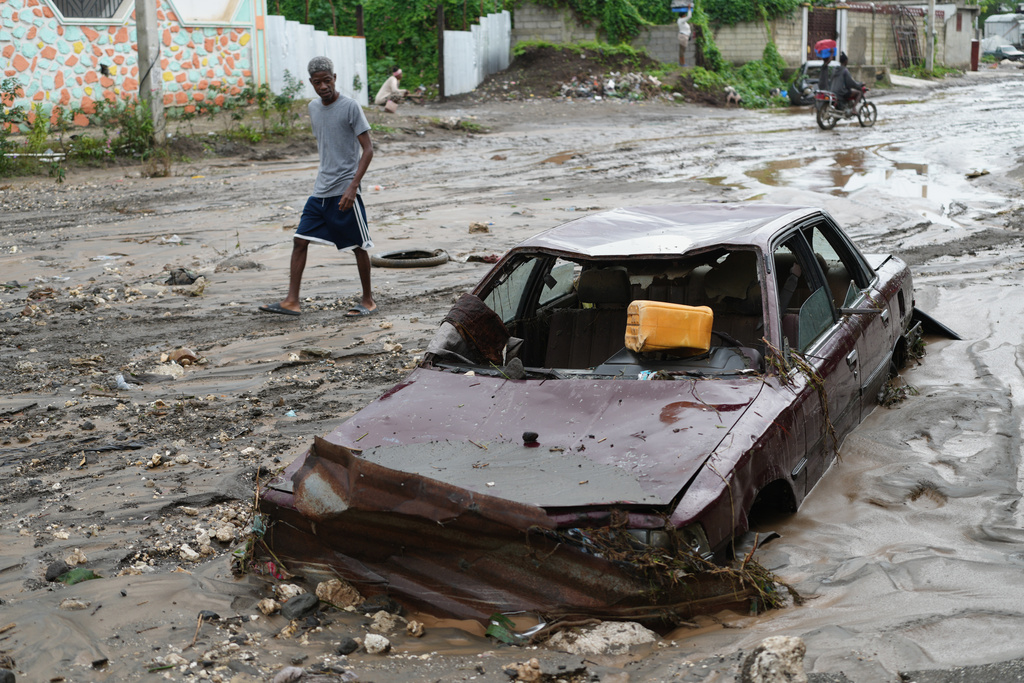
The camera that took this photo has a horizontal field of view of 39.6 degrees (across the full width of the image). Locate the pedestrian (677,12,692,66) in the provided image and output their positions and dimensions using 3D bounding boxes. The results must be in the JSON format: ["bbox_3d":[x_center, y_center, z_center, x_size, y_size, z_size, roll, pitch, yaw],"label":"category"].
[{"bbox_3d":[4.973,-8.706,41.000,0.420,1.600,0.450,-4,12,-8],"label":"pedestrian"}]

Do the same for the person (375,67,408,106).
[{"bbox_3d":[-2.838,-6.006,33.500,0.820,0.930,0.550,-4,12,-11],"label":"person"}]

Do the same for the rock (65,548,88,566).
[{"bbox_3d":[-1.466,0.727,4.788,0.077,0.060,0.062,-5,12,-18],"label":"rock"}]

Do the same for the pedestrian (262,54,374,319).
[{"bbox_3d":[-1.279,-1.012,9.350,0.580,1.690,0.500,-13,15,-42],"label":"pedestrian"}]

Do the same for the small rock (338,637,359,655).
[{"bbox_3d":[-0.465,0.861,4.024,0.064,0.052,0.054,-3,11,-7],"label":"small rock"}]

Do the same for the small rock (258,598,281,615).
[{"bbox_3d":[-0.738,0.808,4.330,0.067,0.047,0.060,-3,11,-10],"label":"small rock"}]

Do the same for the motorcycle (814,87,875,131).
[{"bbox_3d":[7.339,-5.149,31.300,1.900,1.020,0.720,-10,14,-34],"label":"motorcycle"}]

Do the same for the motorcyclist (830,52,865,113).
[{"bbox_3d":[7.334,-5.634,31.000,0.750,1.340,0.550,-9,13,-33],"label":"motorcyclist"}]

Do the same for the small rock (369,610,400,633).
[{"bbox_3d":[-0.371,0.823,4.174,0.088,0.067,0.070,-2,11,-6],"label":"small rock"}]

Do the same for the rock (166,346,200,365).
[{"bbox_3d":[-1.849,0.082,8.007,0.169,0.094,0.135,-4,12,-13],"label":"rock"}]

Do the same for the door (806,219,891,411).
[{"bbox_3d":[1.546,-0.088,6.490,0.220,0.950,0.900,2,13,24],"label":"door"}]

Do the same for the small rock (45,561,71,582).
[{"bbox_3d":[-1.492,0.755,4.668,0.080,0.065,0.070,-2,11,0],"label":"small rock"}]

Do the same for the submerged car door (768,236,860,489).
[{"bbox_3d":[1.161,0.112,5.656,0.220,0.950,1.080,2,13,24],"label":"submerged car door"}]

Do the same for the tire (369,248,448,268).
[{"bbox_3d":[-0.789,-0.631,10.950,0.590,0.135,0.590,-2,11,0],"label":"tire"}]

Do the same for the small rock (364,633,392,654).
[{"bbox_3d":[-0.381,0.856,4.026,0.079,0.060,0.067,-2,11,-6],"label":"small rock"}]

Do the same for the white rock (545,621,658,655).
[{"bbox_3d":[0.255,0.839,4.021,0.314,0.085,0.188,-1,11,4],"label":"white rock"}]

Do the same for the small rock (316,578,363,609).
[{"bbox_3d":[-0.529,0.776,4.381,0.149,0.089,0.112,-3,11,-7],"label":"small rock"}]

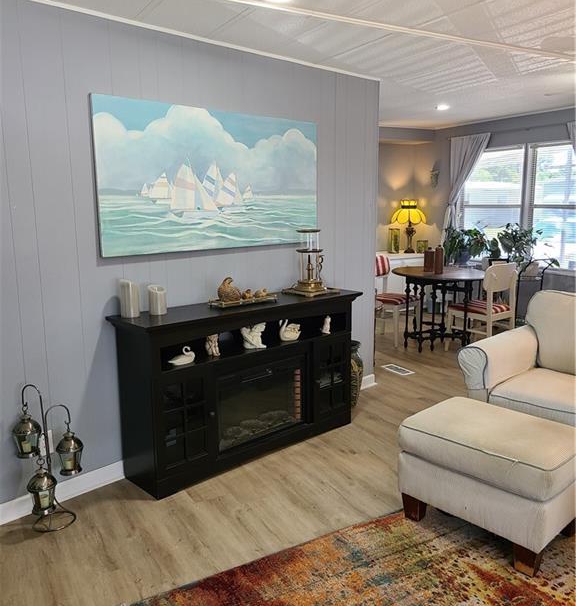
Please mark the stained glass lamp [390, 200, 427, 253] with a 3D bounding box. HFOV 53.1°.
[{"bbox_3d":[1.534,-0.960,7.242,0.445,0.657,0.445,-1,10,0],"label":"stained glass lamp"}]

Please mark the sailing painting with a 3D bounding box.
[{"bbox_3d":[-0.368,-0.682,3.247,1.506,0.760,0.040,-10,14,-43],"label":"sailing painting"}]

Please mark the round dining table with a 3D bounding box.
[{"bbox_3d":[1.550,0.055,5.909,1.040,0.730,1.040,0,10,0],"label":"round dining table"}]

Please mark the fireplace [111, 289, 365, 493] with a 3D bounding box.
[{"bbox_3d":[-0.205,0.432,3.341,1.540,0.878,0.385,-10,13,-42],"label":"fireplace"}]

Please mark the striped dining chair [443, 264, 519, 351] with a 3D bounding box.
[{"bbox_3d":[1.811,0.062,5.412,0.430,0.860,0.470,-8,12,-35],"label":"striped dining chair"}]

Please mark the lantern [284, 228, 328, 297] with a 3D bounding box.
[{"bbox_3d":[0.151,-0.265,3.631,0.190,0.400,0.190,-10,14,-43],"label":"lantern"}]

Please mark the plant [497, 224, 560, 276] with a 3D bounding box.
[{"bbox_3d":[2.356,-0.536,5.674,0.540,0.500,0.460,-6,11,-29],"label":"plant"}]

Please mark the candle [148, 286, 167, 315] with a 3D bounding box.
[{"bbox_3d":[-0.672,-0.014,2.980,0.090,0.143,0.090,0,10,0],"label":"candle"}]

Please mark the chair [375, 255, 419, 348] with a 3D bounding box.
[{"bbox_3d":[1.073,-0.030,6.037,0.510,0.860,0.450,8,13,41],"label":"chair"}]

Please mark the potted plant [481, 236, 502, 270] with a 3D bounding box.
[{"bbox_3d":[2.211,-0.549,6.268,0.220,0.360,0.220,-6,11,-29],"label":"potted plant"}]

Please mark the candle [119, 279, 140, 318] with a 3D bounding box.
[{"bbox_3d":[-0.796,-0.023,2.896,0.096,0.181,0.096,-10,14,-43],"label":"candle"}]

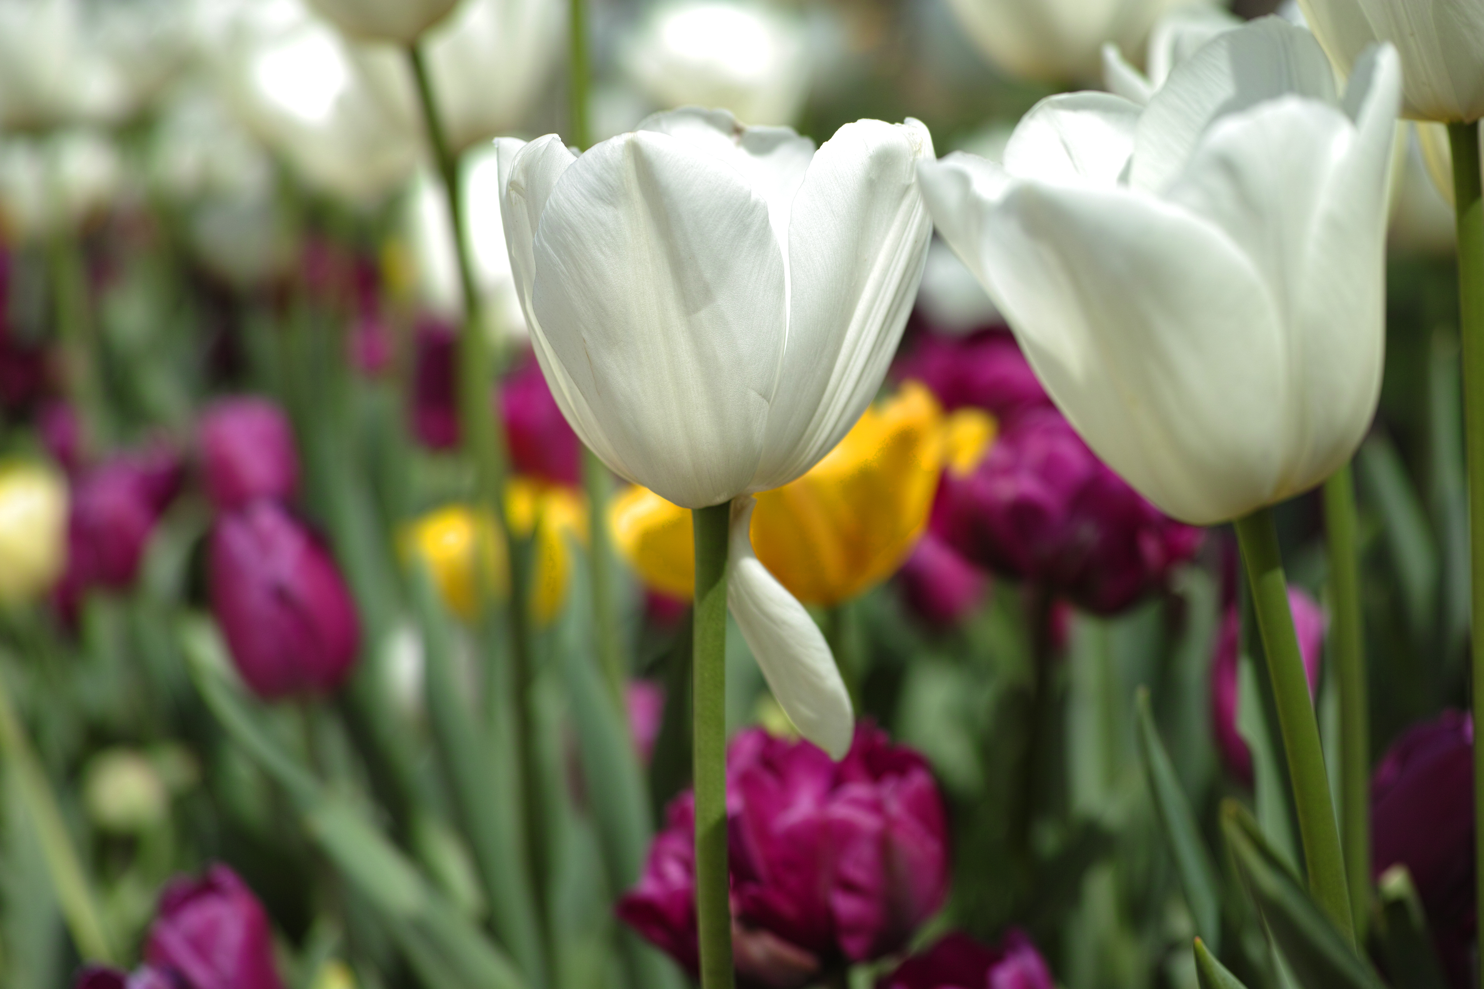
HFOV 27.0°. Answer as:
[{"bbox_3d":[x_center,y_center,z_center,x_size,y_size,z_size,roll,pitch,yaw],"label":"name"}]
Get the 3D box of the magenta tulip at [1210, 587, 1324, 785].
[{"bbox_3d":[0.163,0.059,0.960,0.036,0.060,0.038,0,9,0],"label":"magenta tulip"}]

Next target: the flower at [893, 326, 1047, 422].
[{"bbox_3d":[0.086,-0.040,1.150,0.068,0.056,0.066,0,9,0],"label":"flower"}]

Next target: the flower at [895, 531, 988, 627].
[{"bbox_3d":[0.077,0.028,1.220,0.040,0.050,0.041,-25,8,4],"label":"flower"}]

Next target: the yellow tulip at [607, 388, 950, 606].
[{"bbox_3d":[0.010,0.000,0.830,0.090,0.063,0.084,0,9,0],"label":"yellow tulip"}]

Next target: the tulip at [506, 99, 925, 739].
[{"bbox_3d":[-0.005,-0.012,0.570,0.081,0.118,0.076,0,9,0],"label":"tulip"}]

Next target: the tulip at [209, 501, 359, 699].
[{"bbox_3d":[-0.143,0.033,0.970,0.043,0.061,0.046,-12,9,2],"label":"tulip"}]

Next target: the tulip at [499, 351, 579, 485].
[{"bbox_3d":[-0.082,-0.032,1.330,0.043,0.056,0.043,0,9,0],"label":"tulip"}]

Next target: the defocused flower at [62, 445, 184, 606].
[{"bbox_3d":[-0.265,0.013,1.320,0.053,0.065,0.053,0,9,0],"label":"defocused flower"}]

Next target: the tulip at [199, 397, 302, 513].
[{"bbox_3d":[-0.212,-0.015,1.330,0.043,0.053,0.043,0,9,0],"label":"tulip"}]

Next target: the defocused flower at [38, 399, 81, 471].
[{"bbox_3d":[-0.353,-0.028,1.600,0.032,0.045,0.032,0,9,0],"label":"defocused flower"}]

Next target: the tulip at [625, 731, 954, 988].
[{"bbox_3d":[0.010,0.085,0.730,0.078,0.060,0.073,0,9,0],"label":"tulip"}]

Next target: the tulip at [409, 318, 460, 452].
[{"bbox_3d":[-0.135,-0.051,1.420,0.036,0.059,0.038,0,9,0],"label":"tulip"}]

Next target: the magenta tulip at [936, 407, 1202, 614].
[{"bbox_3d":[0.103,0.004,0.980,0.083,0.068,0.082,0,9,0],"label":"magenta tulip"}]

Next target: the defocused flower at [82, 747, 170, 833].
[{"bbox_3d":[-0.256,0.123,1.280,0.033,0.035,0.033,0,9,0],"label":"defocused flower"}]

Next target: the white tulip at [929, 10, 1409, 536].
[{"bbox_3d":[0.078,-0.041,0.575,0.090,0.090,0.086,-9,9,0],"label":"white tulip"}]

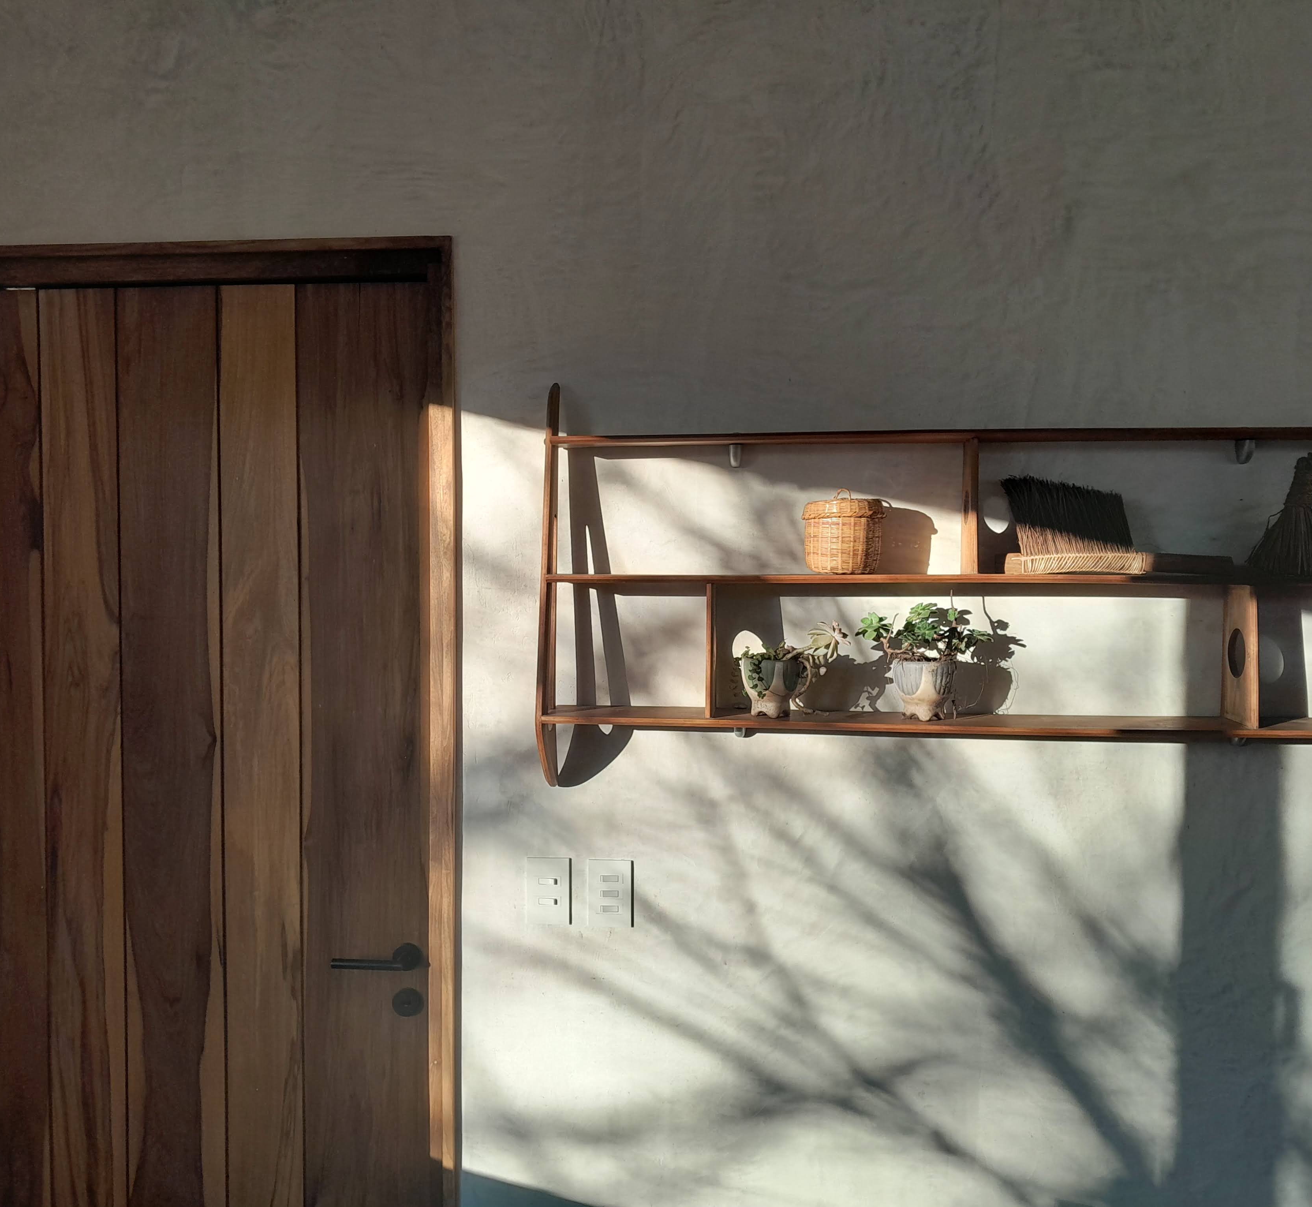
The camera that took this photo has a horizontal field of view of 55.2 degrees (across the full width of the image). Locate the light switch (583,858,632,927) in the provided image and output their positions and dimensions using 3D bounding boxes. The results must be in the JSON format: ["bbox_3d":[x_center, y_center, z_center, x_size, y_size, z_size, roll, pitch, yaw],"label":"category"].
[{"bbox_3d":[-0.078,0.500,2.166,0.079,0.114,0.010,0,2,6],"label":"light switch"}]

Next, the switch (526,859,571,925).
[{"bbox_3d":[-0.185,0.498,2.178,0.077,0.114,0.010,0,2,6],"label":"switch"}]

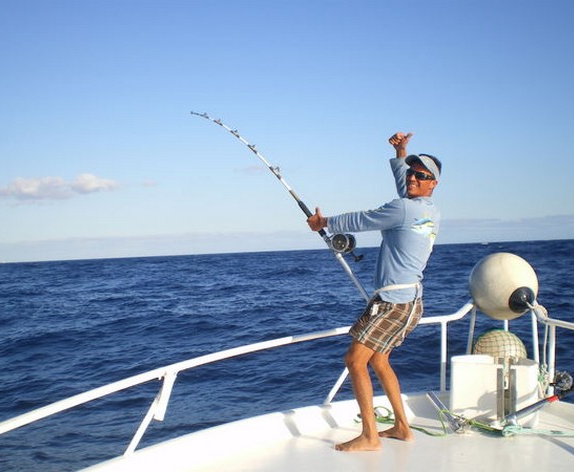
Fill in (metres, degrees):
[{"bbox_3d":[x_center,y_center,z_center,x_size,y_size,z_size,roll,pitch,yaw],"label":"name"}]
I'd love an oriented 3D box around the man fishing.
[{"bbox_3d":[0.500,0.290,4.400,0.760,1.810,0.580,-3,-1,24],"label":"man fishing"}]

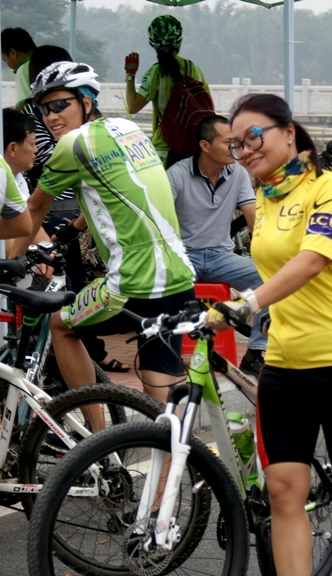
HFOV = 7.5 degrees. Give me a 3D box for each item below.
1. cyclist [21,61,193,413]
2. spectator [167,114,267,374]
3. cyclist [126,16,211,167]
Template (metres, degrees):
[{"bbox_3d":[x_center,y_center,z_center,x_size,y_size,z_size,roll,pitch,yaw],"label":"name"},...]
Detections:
[{"bbox_3d":[-0.219,0.013,9.600,0.820,1.700,0.580,4,7,41],"label":"cyclist"},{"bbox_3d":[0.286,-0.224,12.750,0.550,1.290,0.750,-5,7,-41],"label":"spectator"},{"bbox_3d":[0.021,-0.869,15.977,0.580,1.720,0.480,-2,6,-22],"label":"cyclist"}]

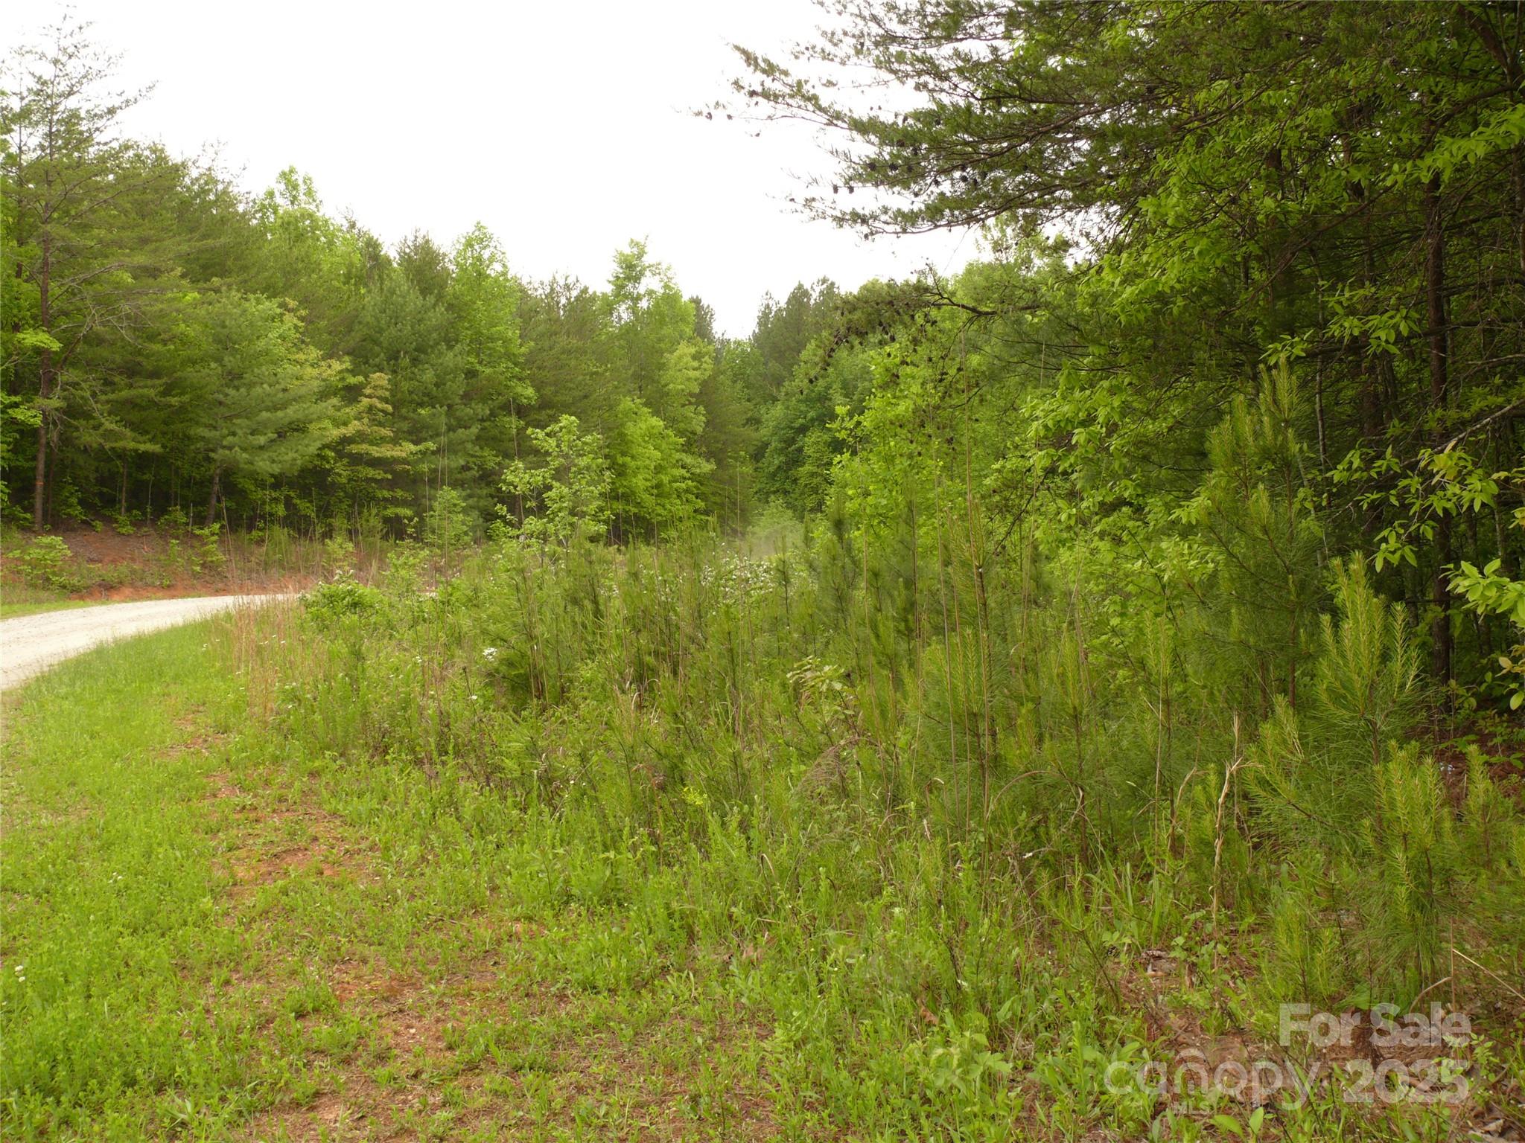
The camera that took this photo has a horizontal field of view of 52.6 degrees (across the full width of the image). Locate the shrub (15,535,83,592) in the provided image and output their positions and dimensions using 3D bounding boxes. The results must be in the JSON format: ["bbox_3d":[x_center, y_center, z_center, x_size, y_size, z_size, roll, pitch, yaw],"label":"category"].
[{"bbox_3d":[-15.042,-0.176,32.500,1.350,1.170,1.250,1,-1,-25],"label":"shrub"}]

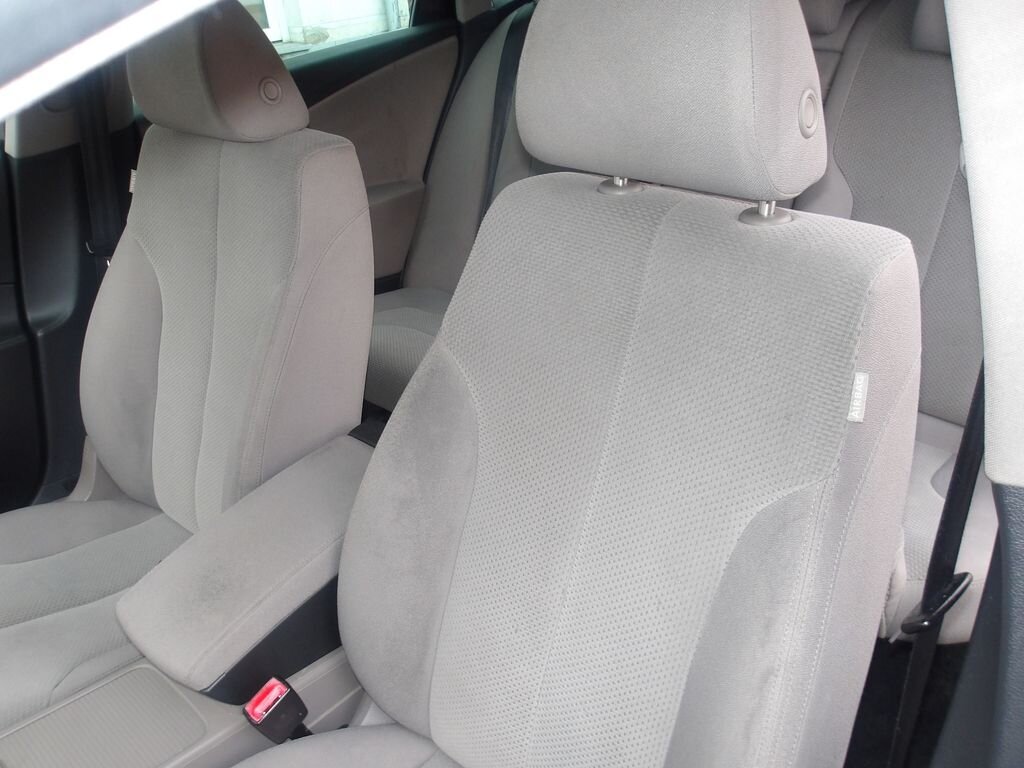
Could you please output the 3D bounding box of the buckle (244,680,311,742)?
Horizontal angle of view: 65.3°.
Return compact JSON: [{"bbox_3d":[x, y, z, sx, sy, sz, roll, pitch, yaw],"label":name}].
[{"bbox_3d":[-0.259,0.359,0.882,0.029,0.055,0.046,23,57,39],"label":"buckle"}]

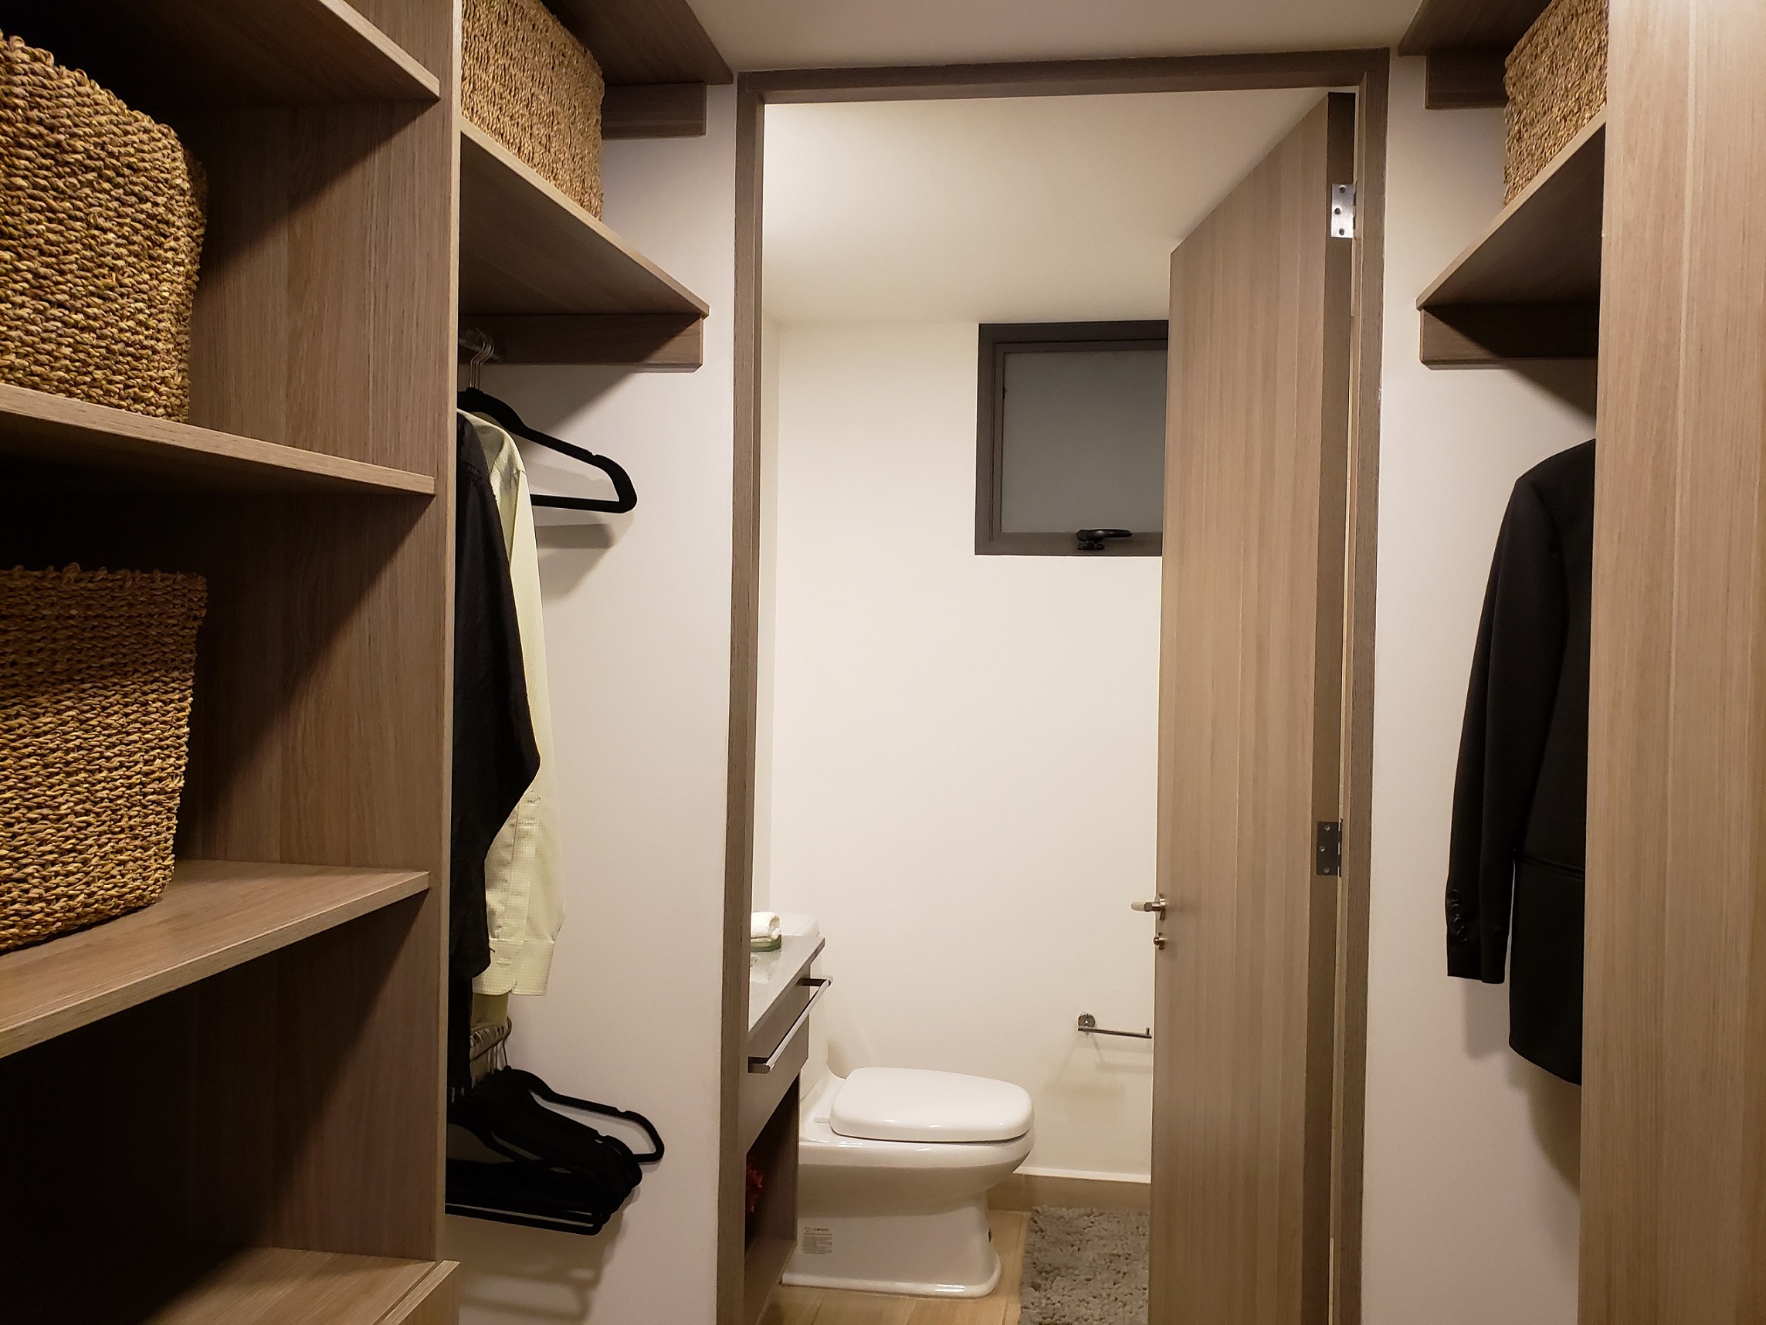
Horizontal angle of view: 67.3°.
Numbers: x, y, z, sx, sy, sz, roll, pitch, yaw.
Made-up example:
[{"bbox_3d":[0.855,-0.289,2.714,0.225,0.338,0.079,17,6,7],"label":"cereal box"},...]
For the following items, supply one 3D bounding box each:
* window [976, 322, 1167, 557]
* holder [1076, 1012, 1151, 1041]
[{"bbox_3d":[0.539,-0.576,3.446,0.583,0.601,0.085,1,2,9],"label":"window"},{"bbox_3d":[0.596,0.943,3.408,0.186,0.052,0.084,1,2,9],"label":"holder"}]

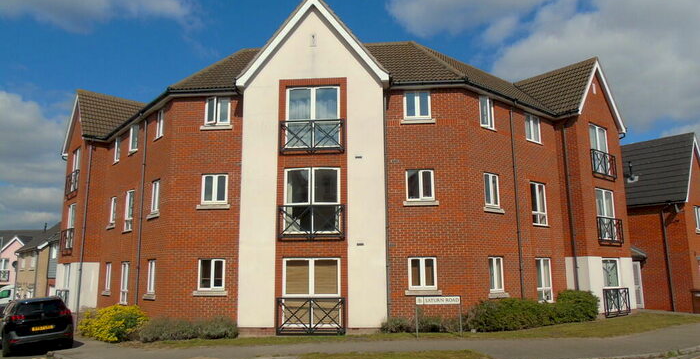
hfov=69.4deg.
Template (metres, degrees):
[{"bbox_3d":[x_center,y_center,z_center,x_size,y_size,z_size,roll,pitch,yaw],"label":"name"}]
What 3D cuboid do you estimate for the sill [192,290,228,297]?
[{"bbox_3d":[-4.403,3.625,16.035,1.105,0.160,0.140,-1,-10,4],"label":"sill"}]

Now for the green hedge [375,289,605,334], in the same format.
[{"bbox_3d":[4.938,4.199,16.187,8.066,1.020,1.726,4,-11,-25],"label":"green hedge"}]

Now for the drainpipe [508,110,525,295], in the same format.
[{"bbox_3d":[5.943,1.200,17.799,0.090,7.730,0.100,8,-13,-40],"label":"drainpipe"}]

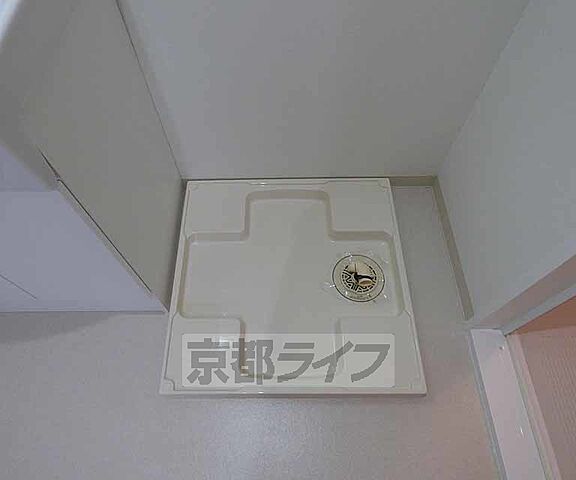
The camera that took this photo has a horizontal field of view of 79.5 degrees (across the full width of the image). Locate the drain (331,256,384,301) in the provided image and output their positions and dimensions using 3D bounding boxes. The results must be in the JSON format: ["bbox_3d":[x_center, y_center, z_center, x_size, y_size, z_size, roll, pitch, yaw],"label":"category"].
[{"bbox_3d":[0.205,0.112,0.998,0.147,0.020,0.147,0,62,0],"label":"drain"}]

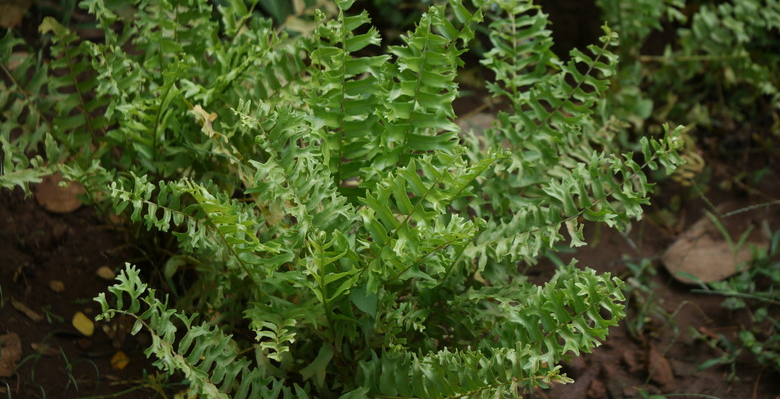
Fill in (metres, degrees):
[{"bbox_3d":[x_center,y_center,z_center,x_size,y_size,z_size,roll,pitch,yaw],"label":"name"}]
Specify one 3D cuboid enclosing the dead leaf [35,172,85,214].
[{"bbox_3d":[-0.449,-0.010,2.762,0.063,0.012,0.108,-2,31,-3],"label":"dead leaf"}]

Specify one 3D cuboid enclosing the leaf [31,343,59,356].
[{"bbox_3d":[-0.418,0.181,2.444,0.041,0.008,0.019,14,34,22],"label":"leaf"}]

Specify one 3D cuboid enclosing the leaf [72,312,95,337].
[{"bbox_3d":[-0.376,0.153,2.491,0.020,0.008,0.044,-22,47,-22],"label":"leaf"}]

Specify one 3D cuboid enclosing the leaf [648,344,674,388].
[{"bbox_3d":[0.318,0.197,2.415,0.024,0.014,0.066,-8,44,-9],"label":"leaf"}]

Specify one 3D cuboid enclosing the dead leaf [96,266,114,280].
[{"bbox_3d":[-0.363,0.095,2.588,0.017,0.006,0.029,-19,36,-29],"label":"dead leaf"}]

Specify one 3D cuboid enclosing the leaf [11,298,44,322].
[{"bbox_3d":[-0.452,0.136,2.520,0.012,0.008,0.062,-25,39,-36],"label":"leaf"}]

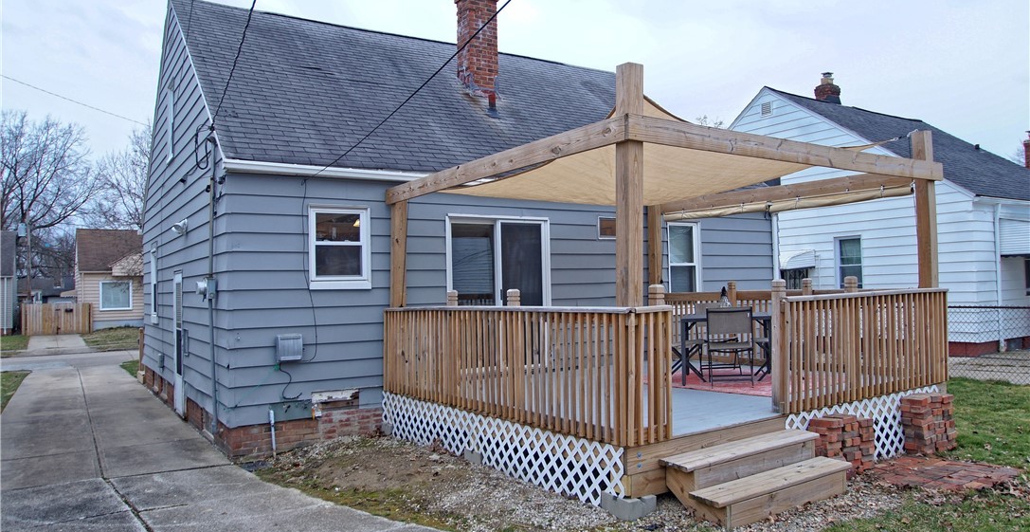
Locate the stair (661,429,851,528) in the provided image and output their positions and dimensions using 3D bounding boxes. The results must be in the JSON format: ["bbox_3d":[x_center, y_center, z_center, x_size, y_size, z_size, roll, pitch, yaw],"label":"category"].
[{"bbox_3d":[1.870,1.585,4.810,1.580,0.345,0.570,0,-2,-33],"label":"stair"}]

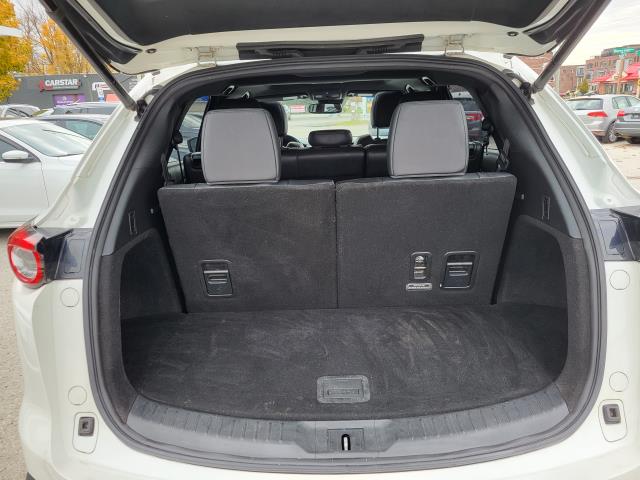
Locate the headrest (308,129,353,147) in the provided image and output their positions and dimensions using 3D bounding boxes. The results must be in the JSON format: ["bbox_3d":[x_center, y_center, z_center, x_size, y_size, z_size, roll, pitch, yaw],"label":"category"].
[{"bbox_3d":[0.048,-0.464,2.195,0.210,0.095,0.100,-2,15,1],"label":"headrest"}]

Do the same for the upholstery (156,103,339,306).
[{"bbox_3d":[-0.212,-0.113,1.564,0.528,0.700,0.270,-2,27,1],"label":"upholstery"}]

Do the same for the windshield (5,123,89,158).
[{"bbox_3d":[-3.682,-1.405,6.648,0.750,0.420,1.380,-3,15,-2],"label":"windshield"}]

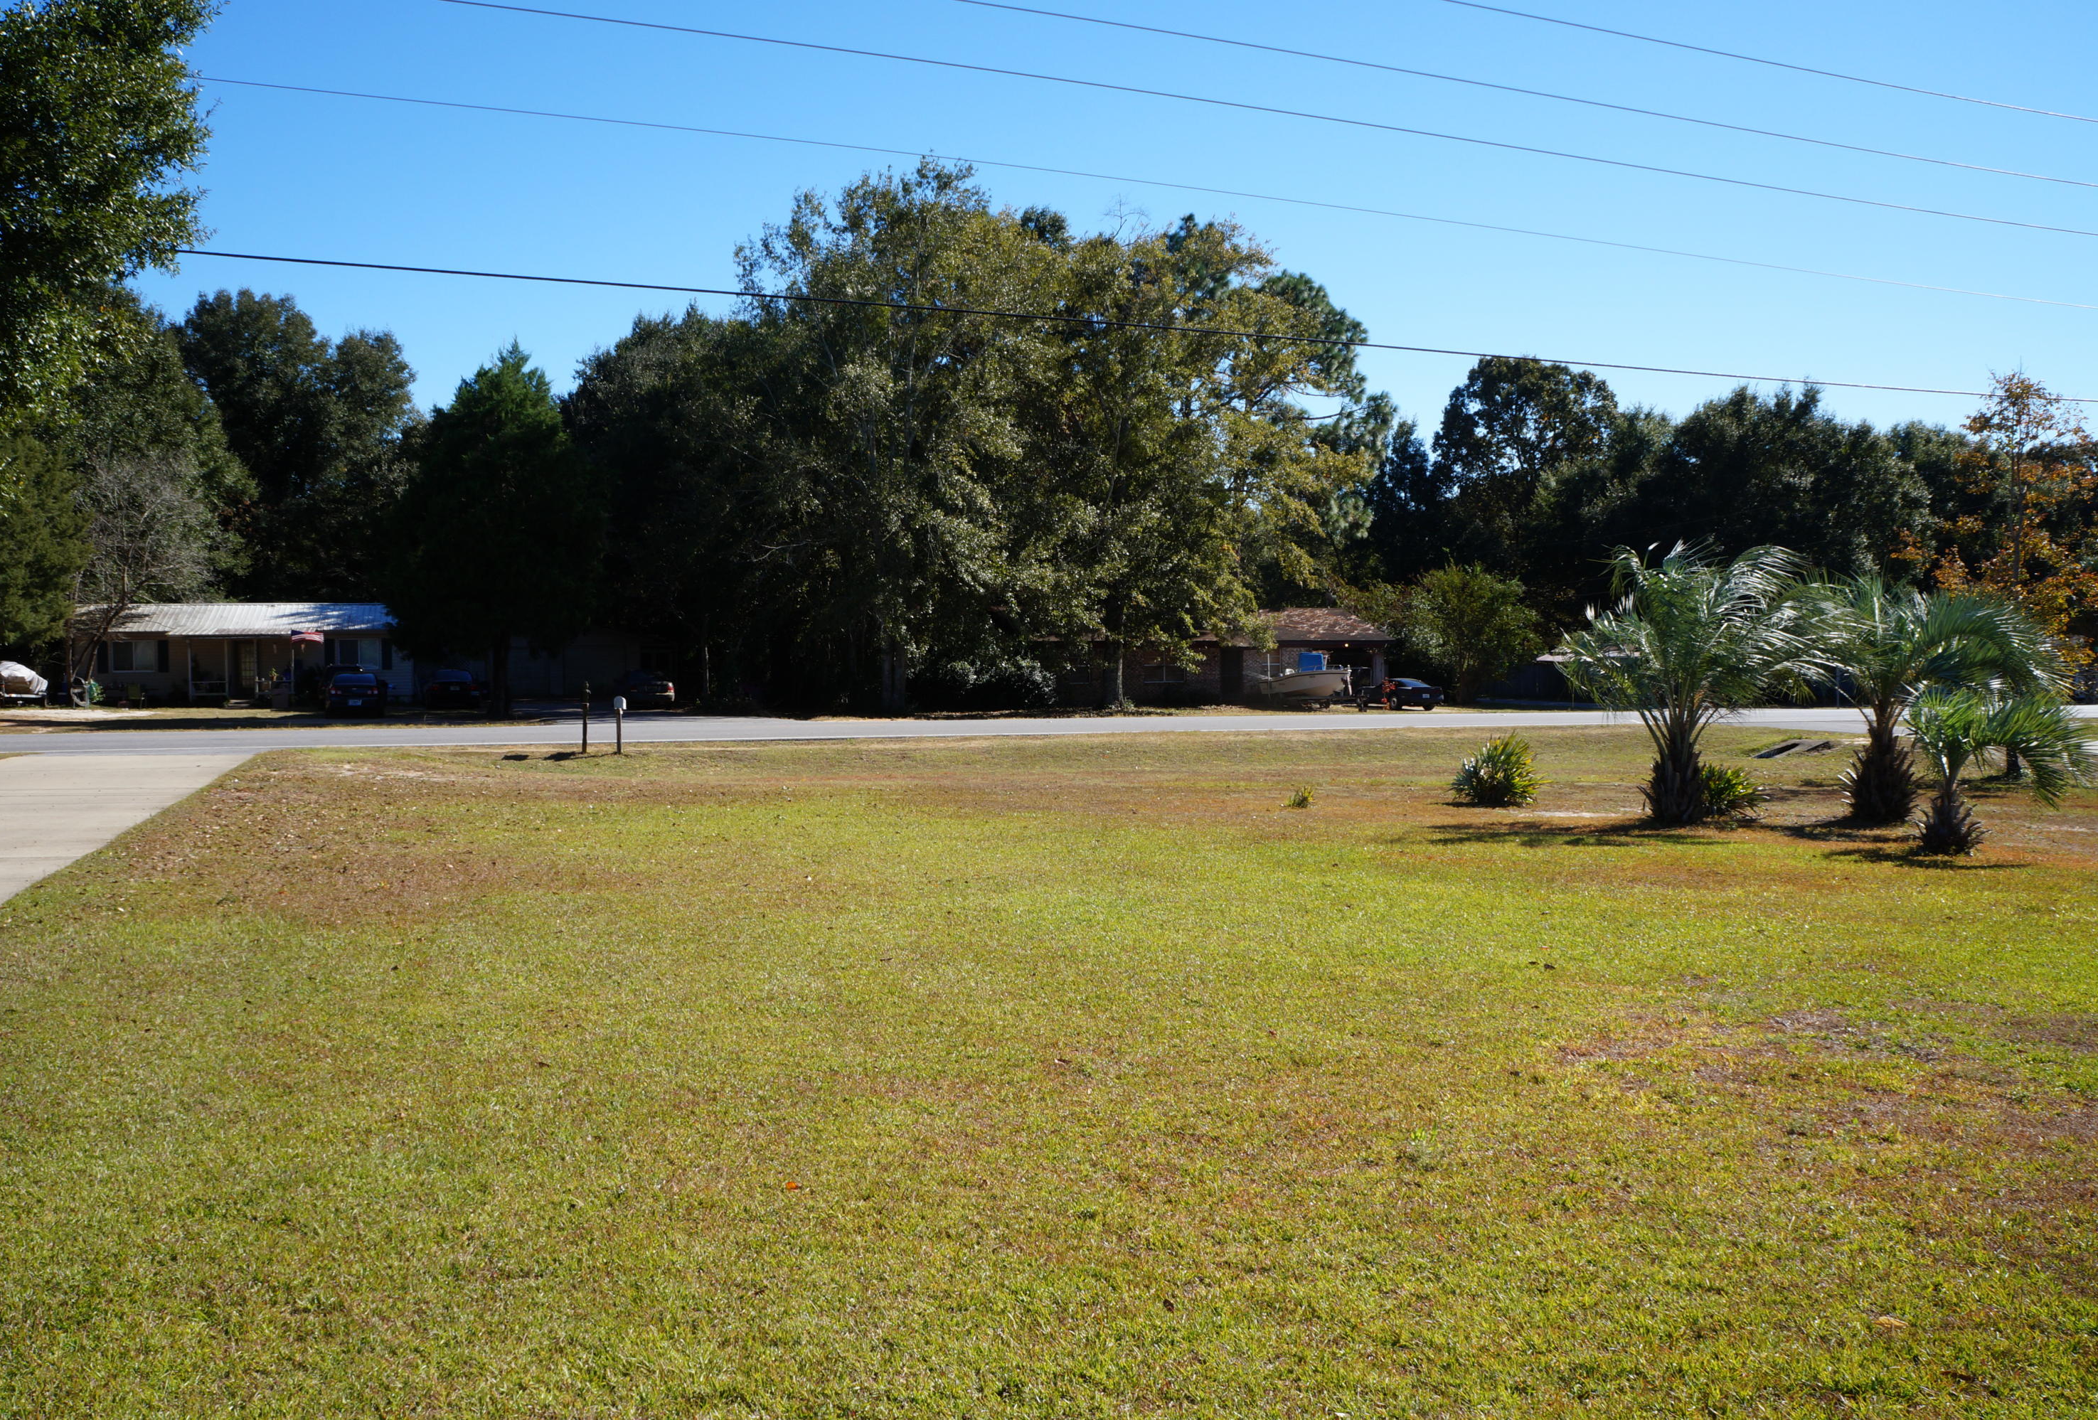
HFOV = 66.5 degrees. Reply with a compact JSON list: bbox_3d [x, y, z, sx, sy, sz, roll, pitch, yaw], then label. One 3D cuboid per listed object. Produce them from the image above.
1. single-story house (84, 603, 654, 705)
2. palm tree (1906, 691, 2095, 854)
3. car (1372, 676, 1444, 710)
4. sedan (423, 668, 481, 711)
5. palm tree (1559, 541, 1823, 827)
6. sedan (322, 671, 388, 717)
[{"bbox_3d":[-25.583,-2.297,62.844,20.224,3.900,10.500,-1,2,-22],"label":"single-story house"},{"bbox_3d":[8.180,0.521,13.682,1.450,1.400,1.420,0,2,31],"label":"palm tree"},{"bbox_3d":[14.533,-0.721,66.945,1.780,1.320,4.600,-1,2,-16],"label":"car"},{"bbox_3d":[-22.629,-0.792,60.682,1.800,1.430,4.700,-1,2,-20],"label":"sedan"},{"bbox_3d":[6.589,-0.254,16.364,2.600,2.850,2.600,0,2,22],"label":"palm tree"},{"bbox_3d":[-24.577,-0.537,56.573,1.830,1.490,4.950,-1,2,-23],"label":"sedan"}]

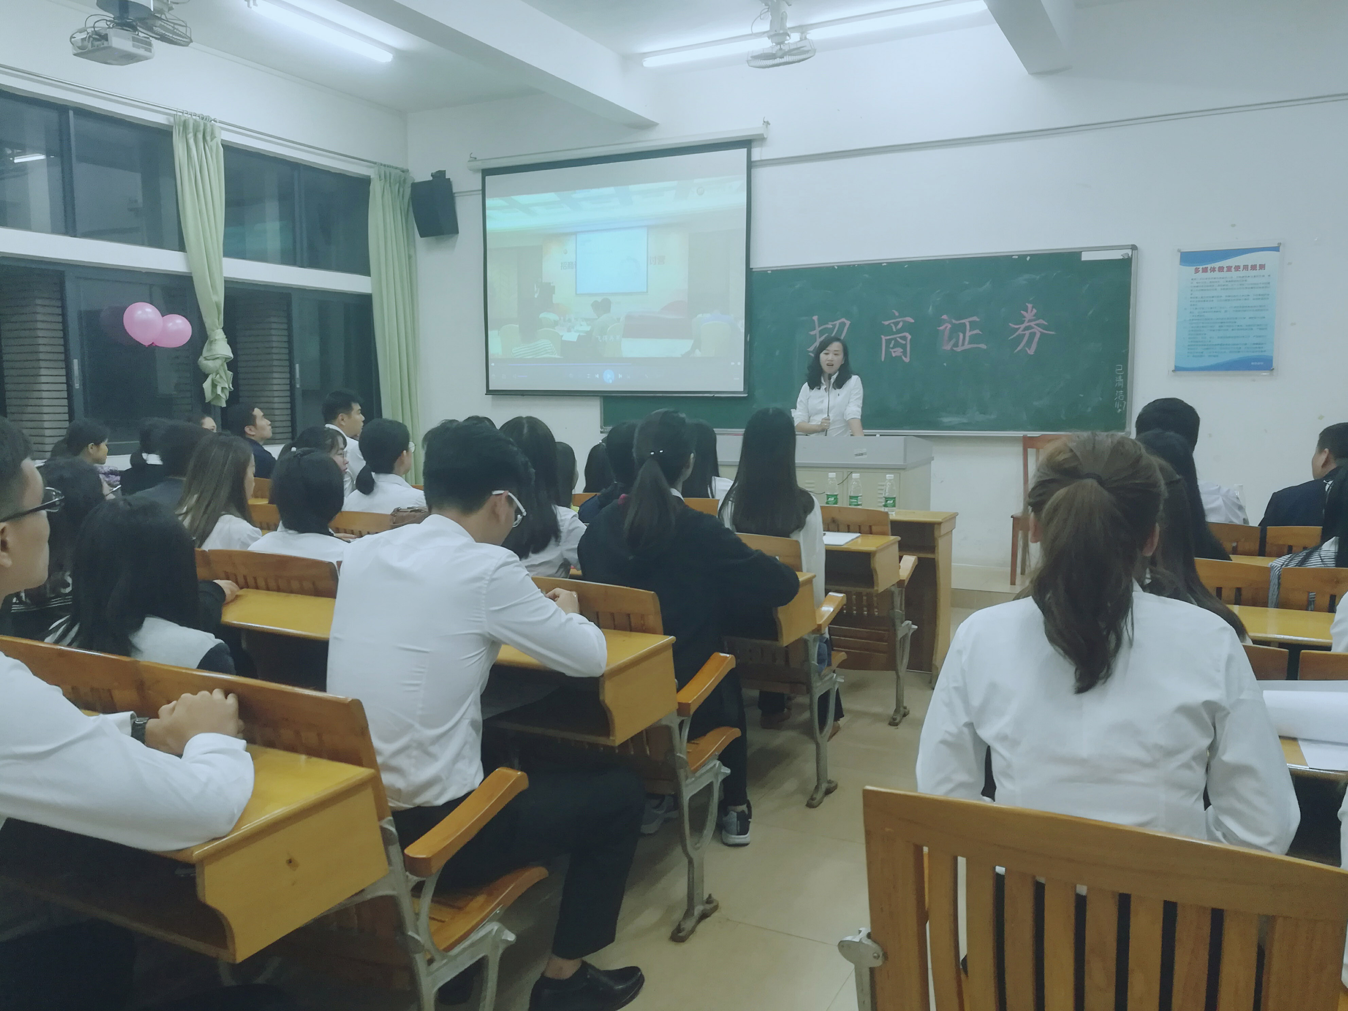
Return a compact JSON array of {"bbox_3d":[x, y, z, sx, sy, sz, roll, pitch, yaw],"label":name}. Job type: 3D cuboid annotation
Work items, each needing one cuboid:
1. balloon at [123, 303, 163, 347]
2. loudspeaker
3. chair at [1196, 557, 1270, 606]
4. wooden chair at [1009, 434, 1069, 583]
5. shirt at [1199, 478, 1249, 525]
[{"bbox_3d":[-3.607,-1.226,6.873,0.265,0.295,0.265,3,8,28],"label":"balloon"},{"bbox_3d":[-2.055,-2.568,8.720,0.250,0.470,0.220,3,21,28],"label":"loudspeaker"},{"bbox_3d":[1.468,0.560,3.080,0.525,0.900,0.490,3,7,28],"label":"chair"},{"bbox_3d":[2.427,0.033,6.478,0.430,0.945,0.460,3,7,28],"label":"wooden chair"},{"bbox_3d":[1.870,0.159,3.807,0.480,0.600,0.360,3,8,28],"label":"shirt"}]

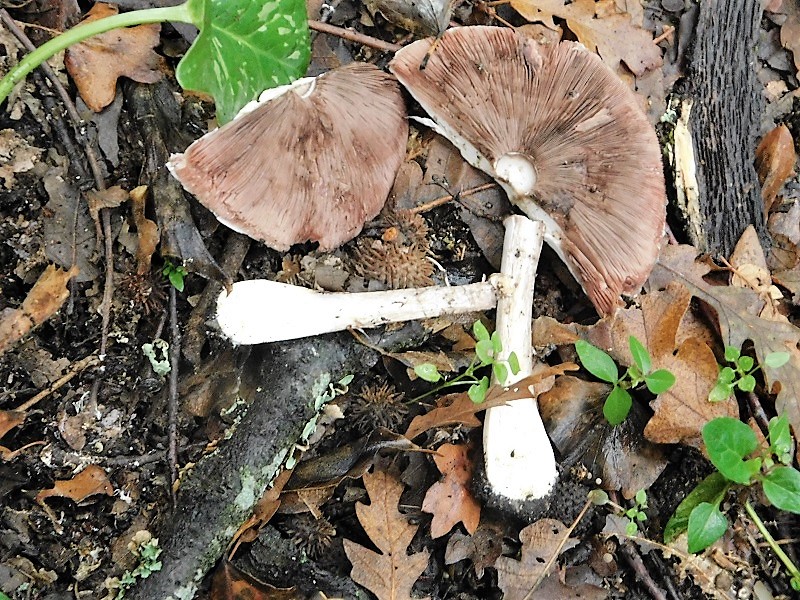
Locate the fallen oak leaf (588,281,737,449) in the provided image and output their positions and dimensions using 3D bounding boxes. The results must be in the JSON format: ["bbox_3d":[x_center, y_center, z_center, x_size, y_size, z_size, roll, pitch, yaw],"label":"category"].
[{"bbox_3d":[0.131,0.032,0.569,0.085,0.022,0.072,43,76,14],"label":"fallen oak leaf"}]

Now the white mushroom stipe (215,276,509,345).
[{"bbox_3d":[-0.018,0.003,0.529,0.129,0.029,0.029,-4,70,-2],"label":"white mushroom stipe"}]

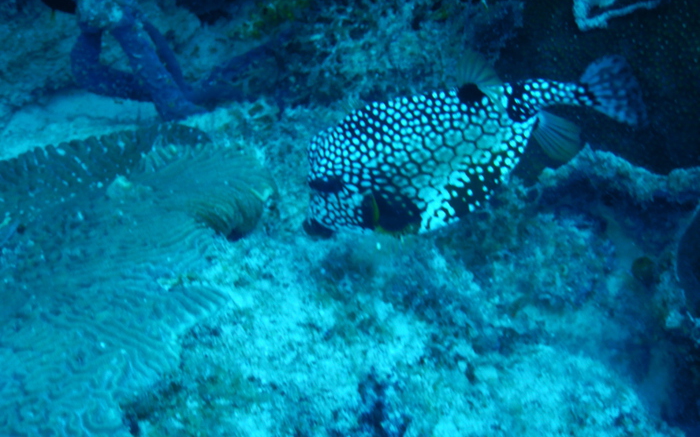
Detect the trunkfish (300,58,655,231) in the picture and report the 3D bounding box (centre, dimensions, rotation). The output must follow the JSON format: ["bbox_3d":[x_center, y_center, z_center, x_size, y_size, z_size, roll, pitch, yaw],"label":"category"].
[{"bbox_3d":[0.069,-0.055,1.460,0.220,0.092,0.062,-17,28,-2],"label":"trunkfish"}]

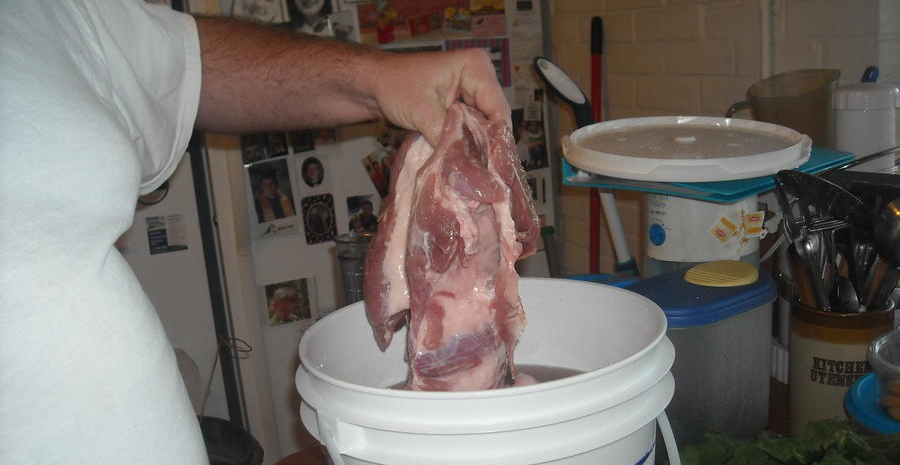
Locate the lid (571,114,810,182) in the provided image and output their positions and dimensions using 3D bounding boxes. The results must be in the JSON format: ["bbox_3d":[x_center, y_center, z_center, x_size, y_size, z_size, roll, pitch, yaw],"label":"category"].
[{"bbox_3d":[0.318,-0.117,1.231,0.314,0.032,0.314,-3,16,1],"label":"lid"}]

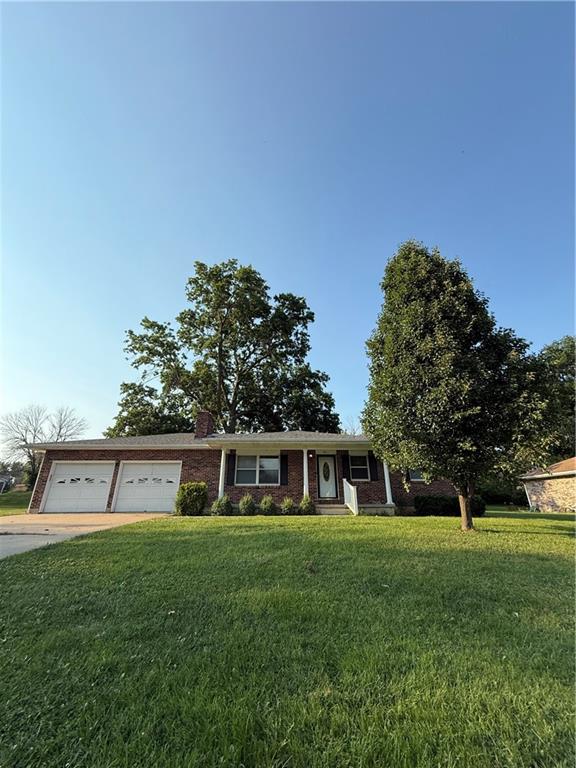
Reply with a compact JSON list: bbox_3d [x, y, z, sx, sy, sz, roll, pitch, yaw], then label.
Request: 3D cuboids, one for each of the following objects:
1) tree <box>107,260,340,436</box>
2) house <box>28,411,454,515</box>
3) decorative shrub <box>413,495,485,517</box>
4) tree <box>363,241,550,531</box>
[{"bbox_3d":[-5.505,-1.379,28.505,19.500,24.600,18.000,0,-23,-1],"label":"tree"},{"bbox_3d":[-1.384,4.690,17.975,20.200,5.300,11.000,0,-23,-1],"label":"house"},{"bbox_3d":[7.219,5.372,13.892,3.100,0.900,1.200,0,-23,-1],"label":"decorative shrub"},{"bbox_3d":[5.147,-0.733,10.687,5.700,10.300,5.500,0,-23,-1],"label":"tree"}]

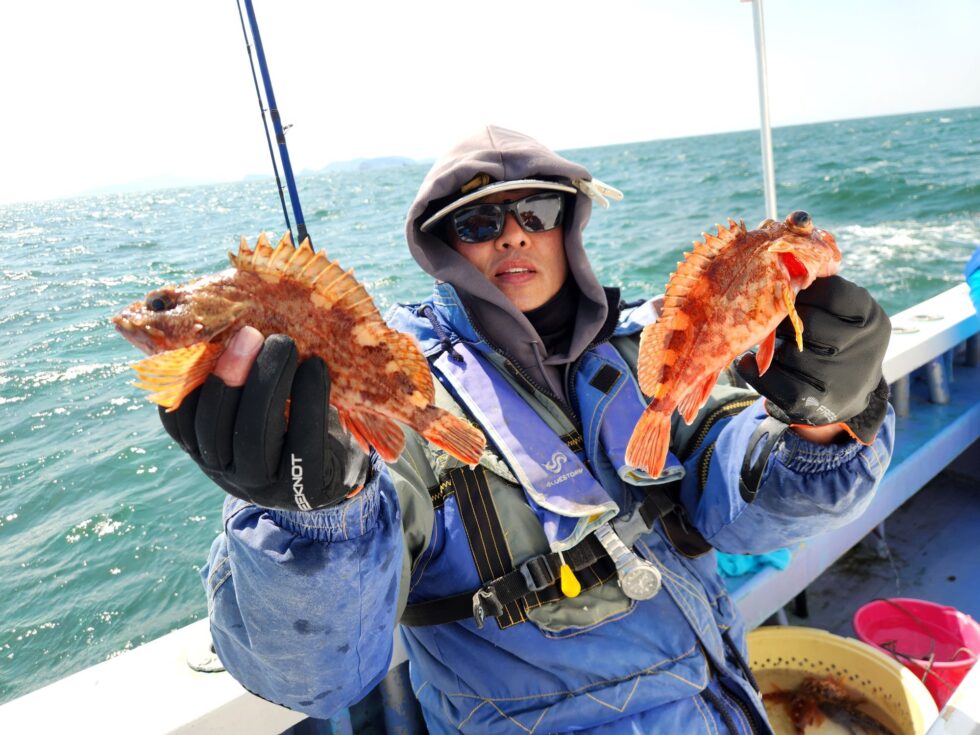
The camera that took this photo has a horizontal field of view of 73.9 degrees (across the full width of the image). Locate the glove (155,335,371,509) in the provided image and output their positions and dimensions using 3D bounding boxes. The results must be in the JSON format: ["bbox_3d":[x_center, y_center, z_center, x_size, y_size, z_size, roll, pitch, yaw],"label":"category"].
[{"bbox_3d":[-0.145,0.031,0.428,0.112,0.113,0.108,6,7,3],"label":"glove"}]

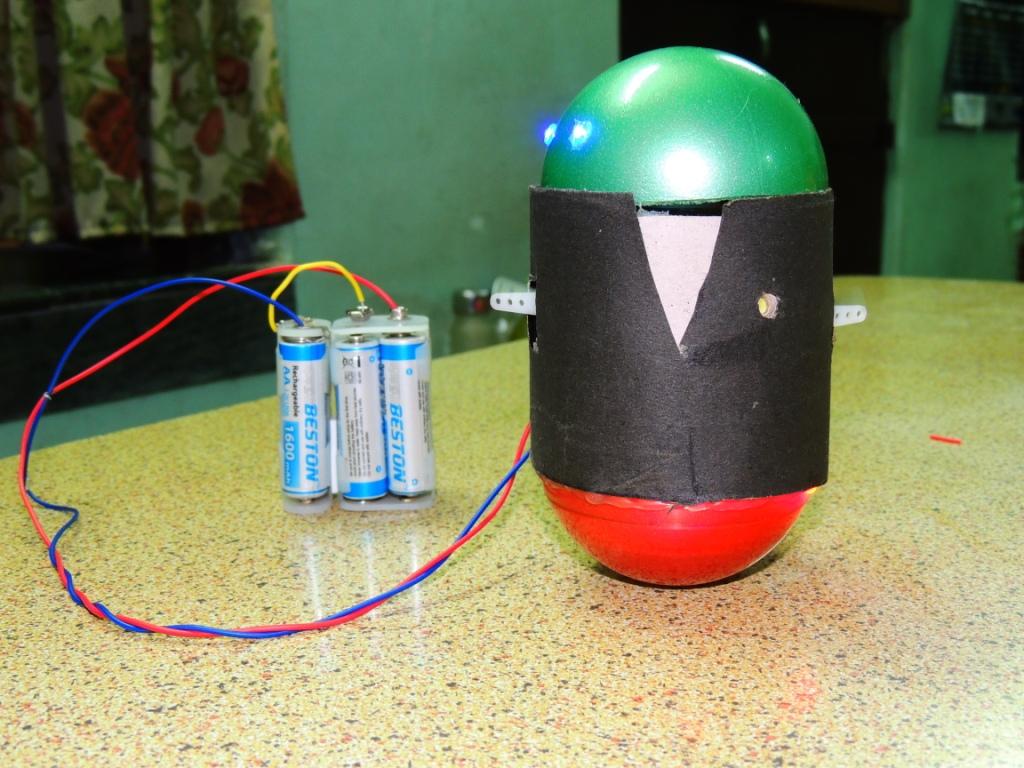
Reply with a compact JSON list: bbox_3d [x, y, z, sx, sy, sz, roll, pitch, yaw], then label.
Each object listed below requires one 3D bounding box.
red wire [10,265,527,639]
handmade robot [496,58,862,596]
[{"bbox_3d":[-0.062,0.010,0.353,0.142,0.079,0.118,-1,10,0],"label":"red wire"},{"bbox_3d":[0.043,-0.016,0.324,0.095,0.136,0.077,0,10,5],"label":"handmade robot"}]

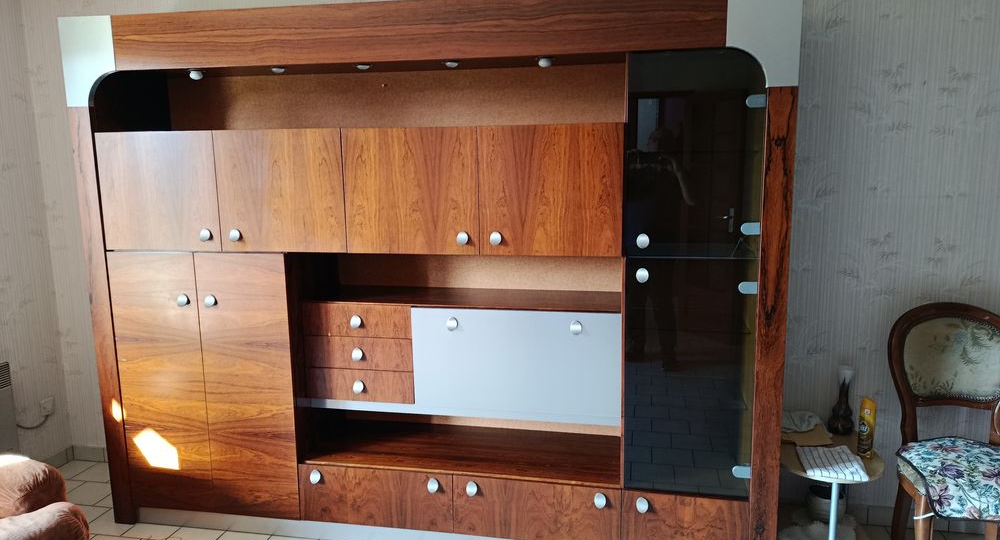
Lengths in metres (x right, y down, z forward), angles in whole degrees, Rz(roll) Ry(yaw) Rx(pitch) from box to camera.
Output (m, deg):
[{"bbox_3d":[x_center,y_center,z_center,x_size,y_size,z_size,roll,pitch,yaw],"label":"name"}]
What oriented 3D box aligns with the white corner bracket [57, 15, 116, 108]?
[{"bbox_3d":[-1.552,-0.788,2.634,0.228,0.328,0.025,1,9,11],"label":"white corner bracket"}]

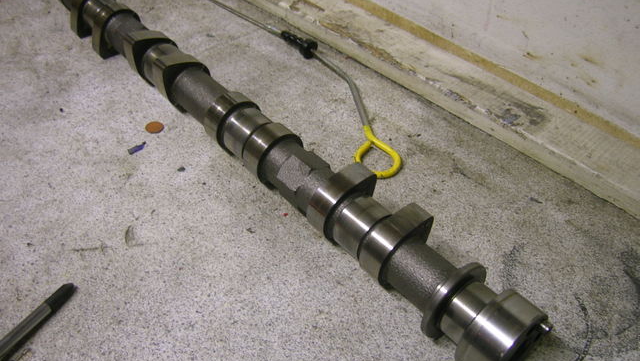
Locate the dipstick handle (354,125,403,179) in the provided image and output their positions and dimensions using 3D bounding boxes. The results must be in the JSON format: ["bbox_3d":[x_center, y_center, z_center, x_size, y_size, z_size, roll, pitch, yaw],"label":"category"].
[{"bbox_3d":[0.034,-0.019,0.384,0.028,0.005,0.050,-4,41,-4],"label":"dipstick handle"}]

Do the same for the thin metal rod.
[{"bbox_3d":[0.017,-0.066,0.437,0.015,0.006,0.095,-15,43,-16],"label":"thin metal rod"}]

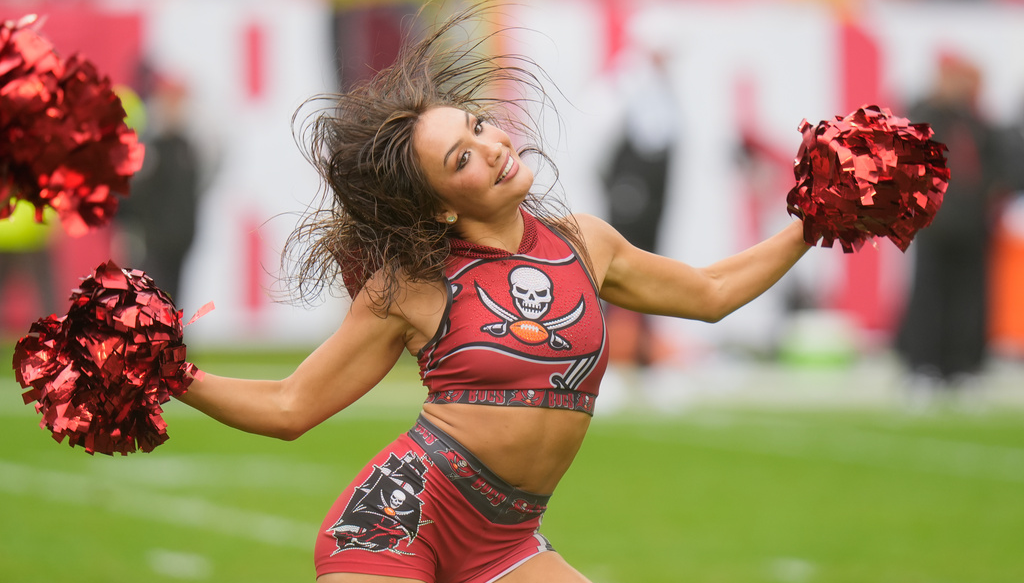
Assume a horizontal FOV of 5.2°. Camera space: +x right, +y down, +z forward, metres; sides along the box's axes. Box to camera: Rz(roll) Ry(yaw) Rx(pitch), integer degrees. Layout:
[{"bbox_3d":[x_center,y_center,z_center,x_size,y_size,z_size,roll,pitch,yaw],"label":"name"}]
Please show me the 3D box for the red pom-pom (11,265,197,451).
[{"bbox_3d":[-0.639,0.105,17.900,0.290,0.300,0.280,0,1,0],"label":"red pom-pom"}]

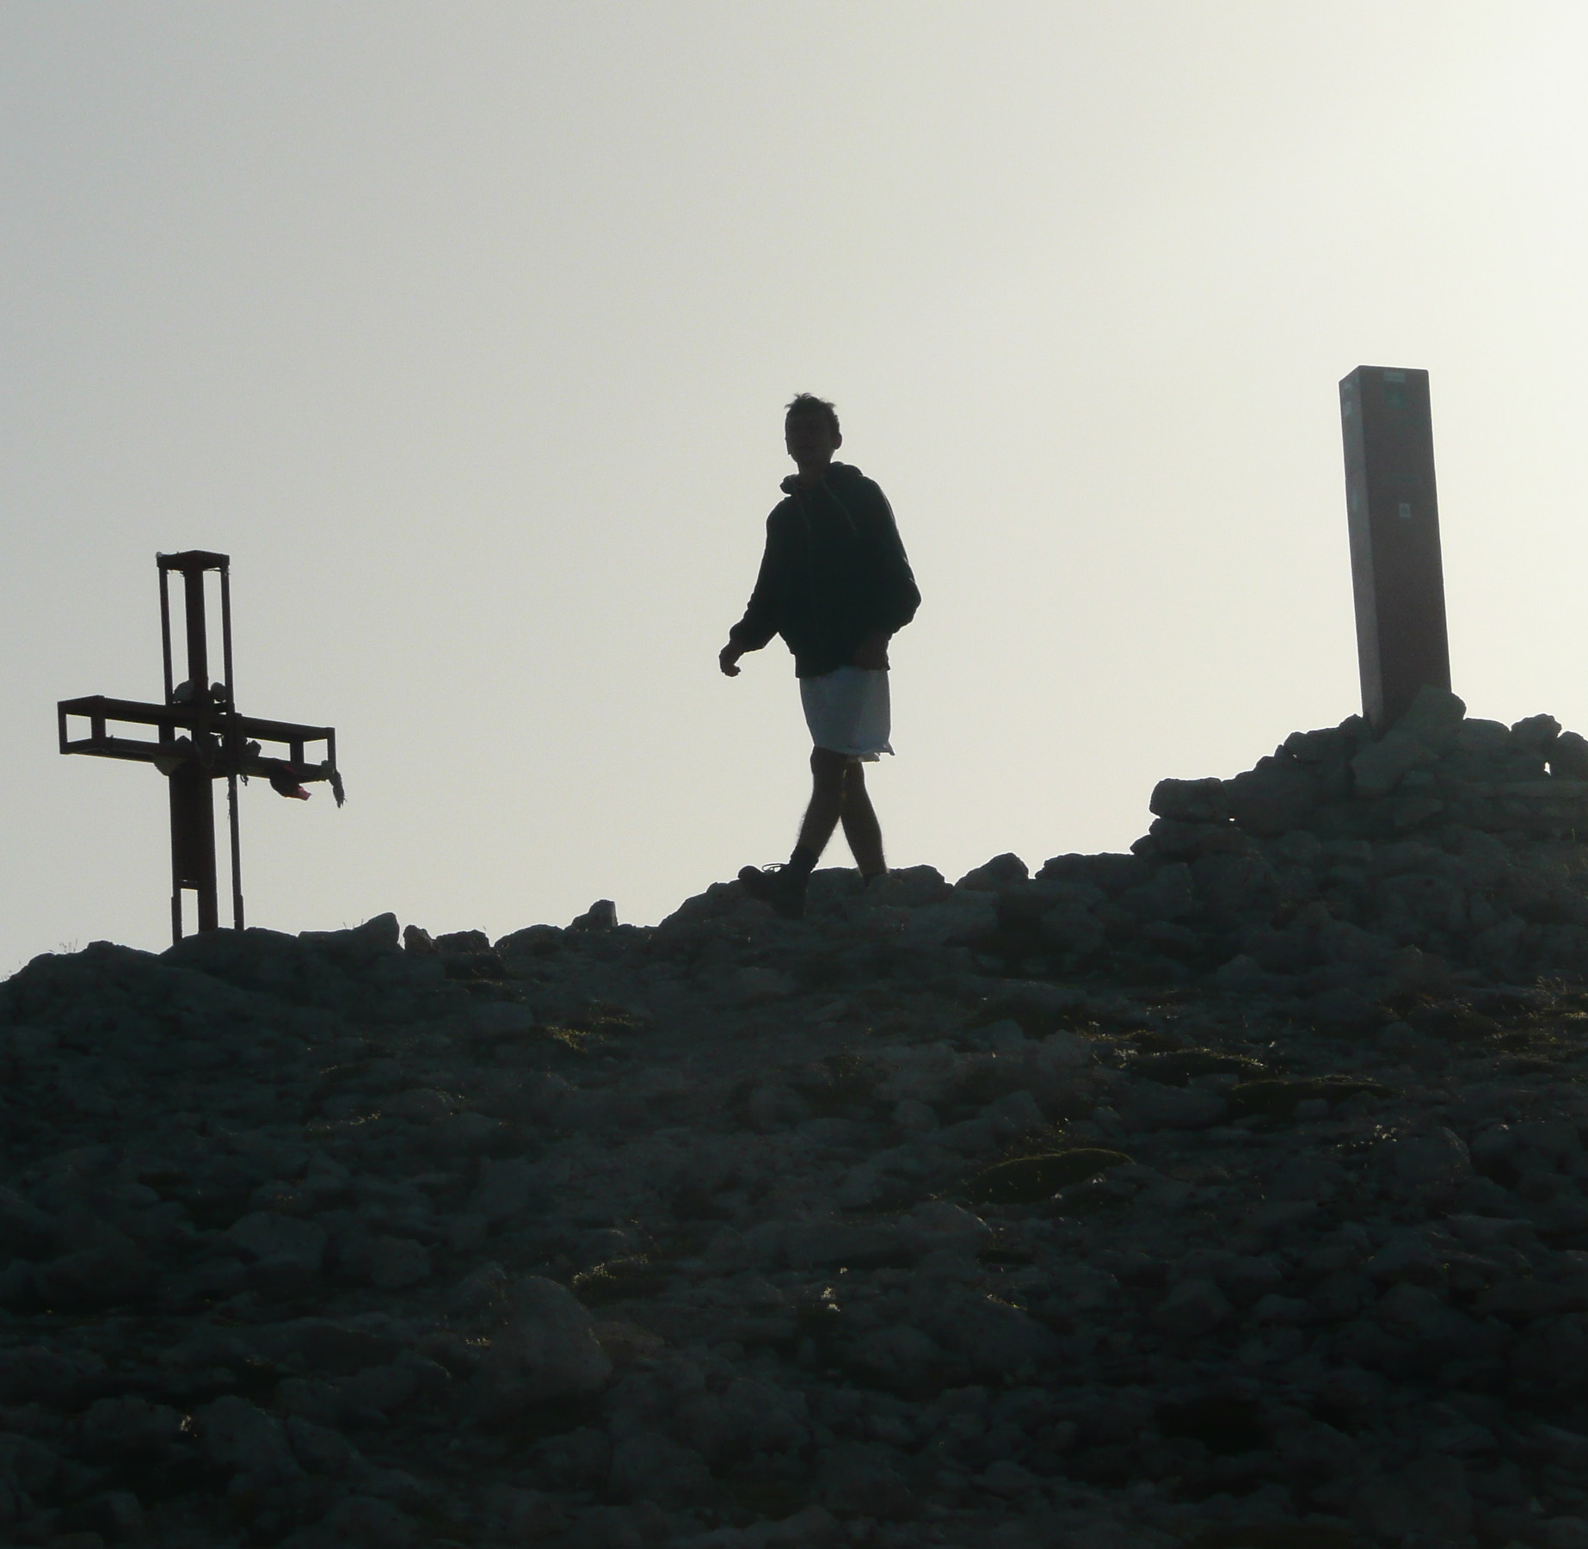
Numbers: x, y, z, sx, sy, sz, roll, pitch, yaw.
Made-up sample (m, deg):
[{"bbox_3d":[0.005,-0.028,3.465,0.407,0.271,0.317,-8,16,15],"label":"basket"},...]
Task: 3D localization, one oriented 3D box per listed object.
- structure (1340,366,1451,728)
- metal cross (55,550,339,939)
[{"bbox_3d":[2.046,-0.748,32.000,0.250,1.250,0.220,0,-11,-16],"label":"structure"},{"bbox_3d":[-2.010,-0.079,32.000,0.180,1.340,1.250,-11,-13,35],"label":"metal cross"}]

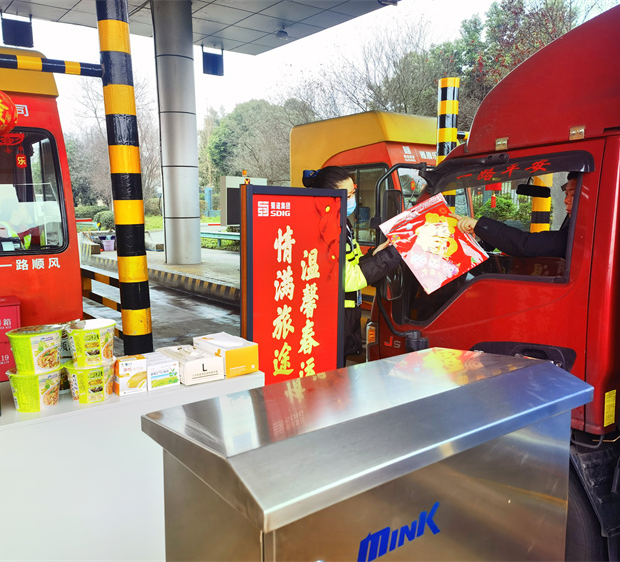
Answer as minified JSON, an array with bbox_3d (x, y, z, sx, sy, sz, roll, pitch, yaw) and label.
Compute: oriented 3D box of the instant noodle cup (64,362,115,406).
[{"bbox_3d":[-0.639,0.291,1.717,0.145,0.107,0.145,-6,10,-33],"label":"instant noodle cup"}]

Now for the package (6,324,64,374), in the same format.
[{"bbox_3d":[-0.771,0.195,1.648,0.145,0.107,0.145,-6,10,-33],"label":"package"}]

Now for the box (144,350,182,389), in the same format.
[{"bbox_3d":[-0.491,0.285,1.856,0.102,0.074,0.148,-7,10,-36],"label":"box"}]

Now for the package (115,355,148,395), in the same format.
[{"bbox_3d":[-0.539,0.285,1.762,0.081,0.103,0.052,-6,9,-32],"label":"package"}]

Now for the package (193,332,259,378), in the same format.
[{"bbox_3d":[-0.290,0.252,2.003,0.123,0.093,0.230,-7,10,-37],"label":"package"}]

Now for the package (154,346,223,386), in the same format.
[{"bbox_3d":[-0.397,0.275,1.928,0.132,0.073,0.220,-7,10,-38],"label":"package"}]

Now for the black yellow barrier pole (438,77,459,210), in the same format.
[{"bbox_3d":[1.545,-0.950,6.579,0.225,2.580,0.225,-6,10,-33],"label":"black yellow barrier pole"}]

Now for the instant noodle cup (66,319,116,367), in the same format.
[{"bbox_3d":[-0.635,0.183,1.716,0.145,0.107,0.145,-6,10,-33],"label":"instant noodle cup"}]

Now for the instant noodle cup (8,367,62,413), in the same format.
[{"bbox_3d":[-0.776,0.301,1.658,0.145,0.107,0.145,-6,10,-33],"label":"instant noodle cup"}]

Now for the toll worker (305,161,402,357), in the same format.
[{"bbox_3d":[0.210,0.244,2.962,0.500,1.620,0.500,-1,8,0],"label":"toll worker"}]

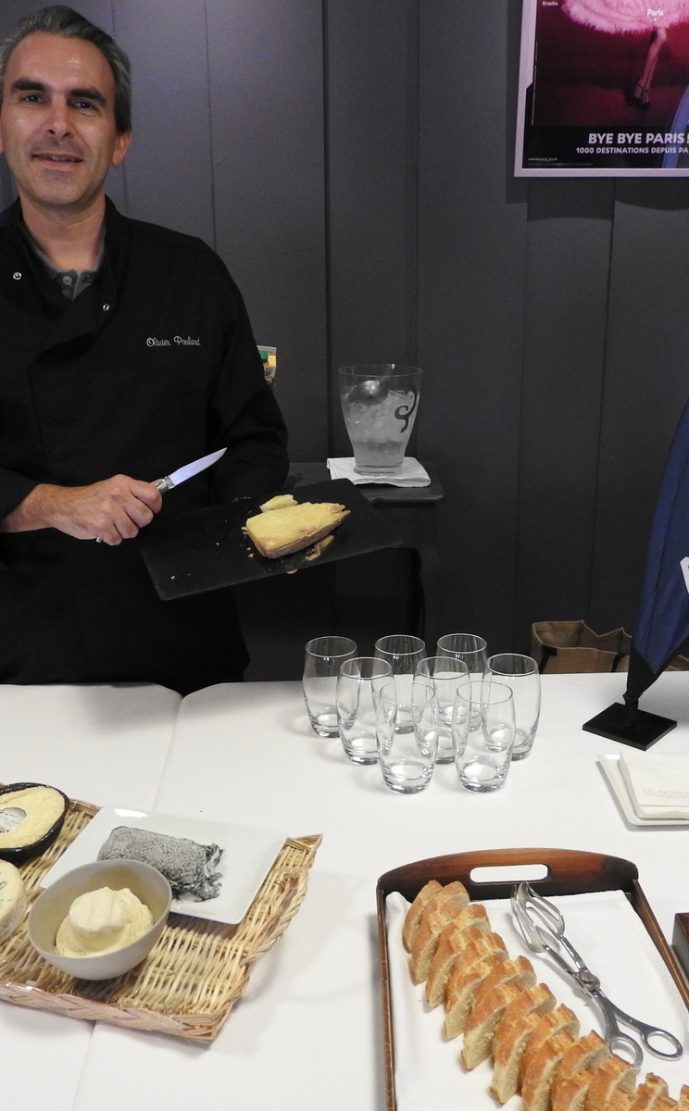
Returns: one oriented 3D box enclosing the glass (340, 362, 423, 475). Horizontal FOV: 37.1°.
[{"bbox_3d":[0.075,-0.289,2.212,0.176,0.220,0.176,-1,17,0],"label":"glass"}]

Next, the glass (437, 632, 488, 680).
[{"bbox_3d":[0.151,0.165,1.320,0.071,0.112,0.071,-1,17,0],"label":"glass"}]

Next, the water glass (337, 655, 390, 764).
[{"bbox_3d":[0.028,0.195,1.273,0.074,0.117,0.074,-1,17,0],"label":"water glass"}]

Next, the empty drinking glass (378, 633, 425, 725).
[{"bbox_3d":[0.072,0.167,1.317,0.071,0.112,0.071,-1,17,0],"label":"empty drinking glass"}]

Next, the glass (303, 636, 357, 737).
[{"bbox_3d":[-0.016,0.174,1.341,0.074,0.117,0.074,-1,17,0],"label":"glass"}]

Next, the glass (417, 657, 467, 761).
[{"bbox_3d":[0.118,0.189,1.243,0.071,0.112,0.071,-1,17,0],"label":"glass"}]

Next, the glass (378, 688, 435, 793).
[{"bbox_3d":[0.072,0.209,1.175,0.071,0.112,0.071,-1,17,0],"label":"glass"}]

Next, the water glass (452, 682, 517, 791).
[{"bbox_3d":[0.164,0.214,1.204,0.074,0.117,0.074,-1,17,0],"label":"water glass"}]

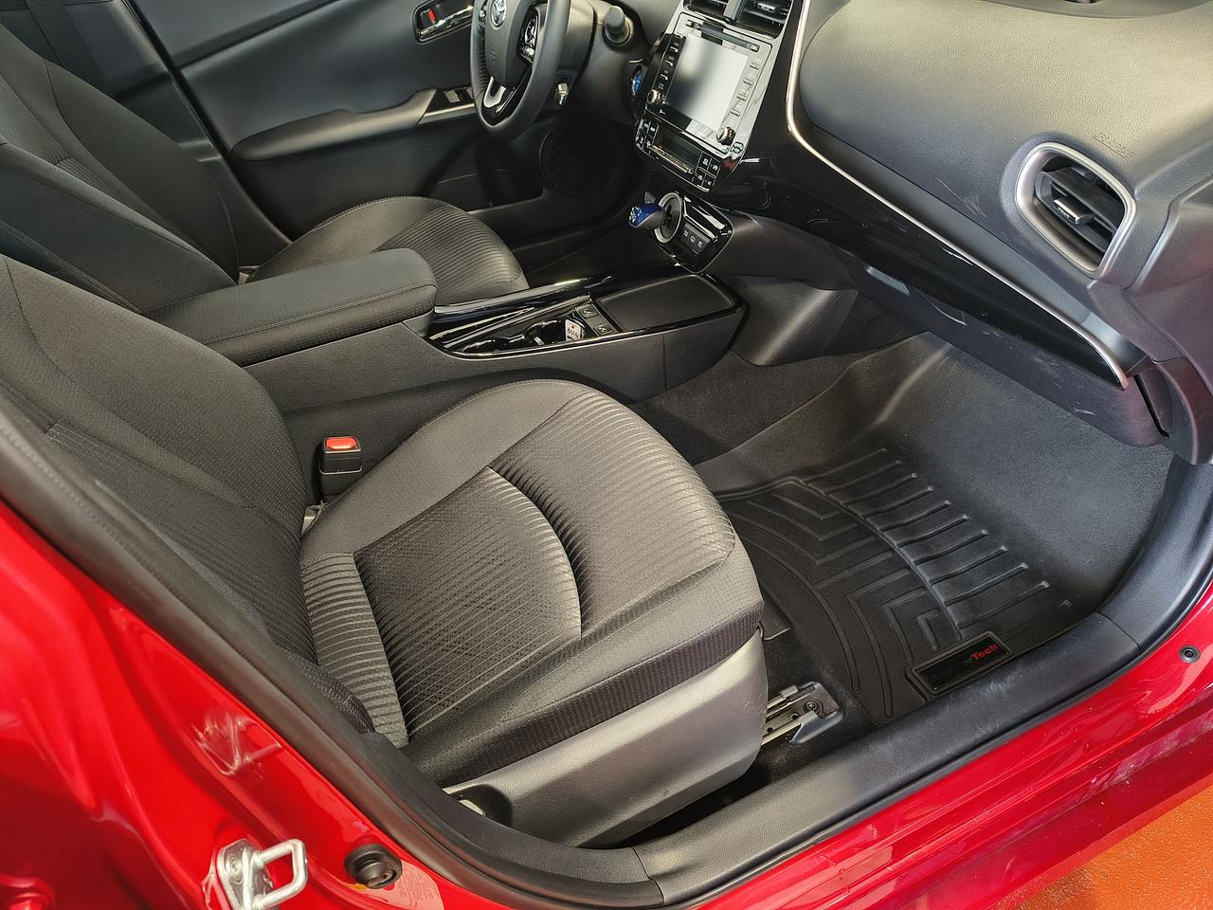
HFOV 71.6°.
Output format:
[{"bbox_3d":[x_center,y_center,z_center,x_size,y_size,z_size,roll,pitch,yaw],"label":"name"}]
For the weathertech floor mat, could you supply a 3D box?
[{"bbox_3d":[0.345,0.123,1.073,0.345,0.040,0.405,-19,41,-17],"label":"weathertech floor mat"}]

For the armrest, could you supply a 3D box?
[{"bbox_3d":[-0.394,-0.178,1.022,0.355,0.055,0.163,-19,41,-17],"label":"armrest"}]

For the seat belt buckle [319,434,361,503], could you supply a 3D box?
[{"bbox_3d":[-0.325,0.016,1.030,0.045,0.073,0.029,-6,36,-27],"label":"seat belt buckle"}]

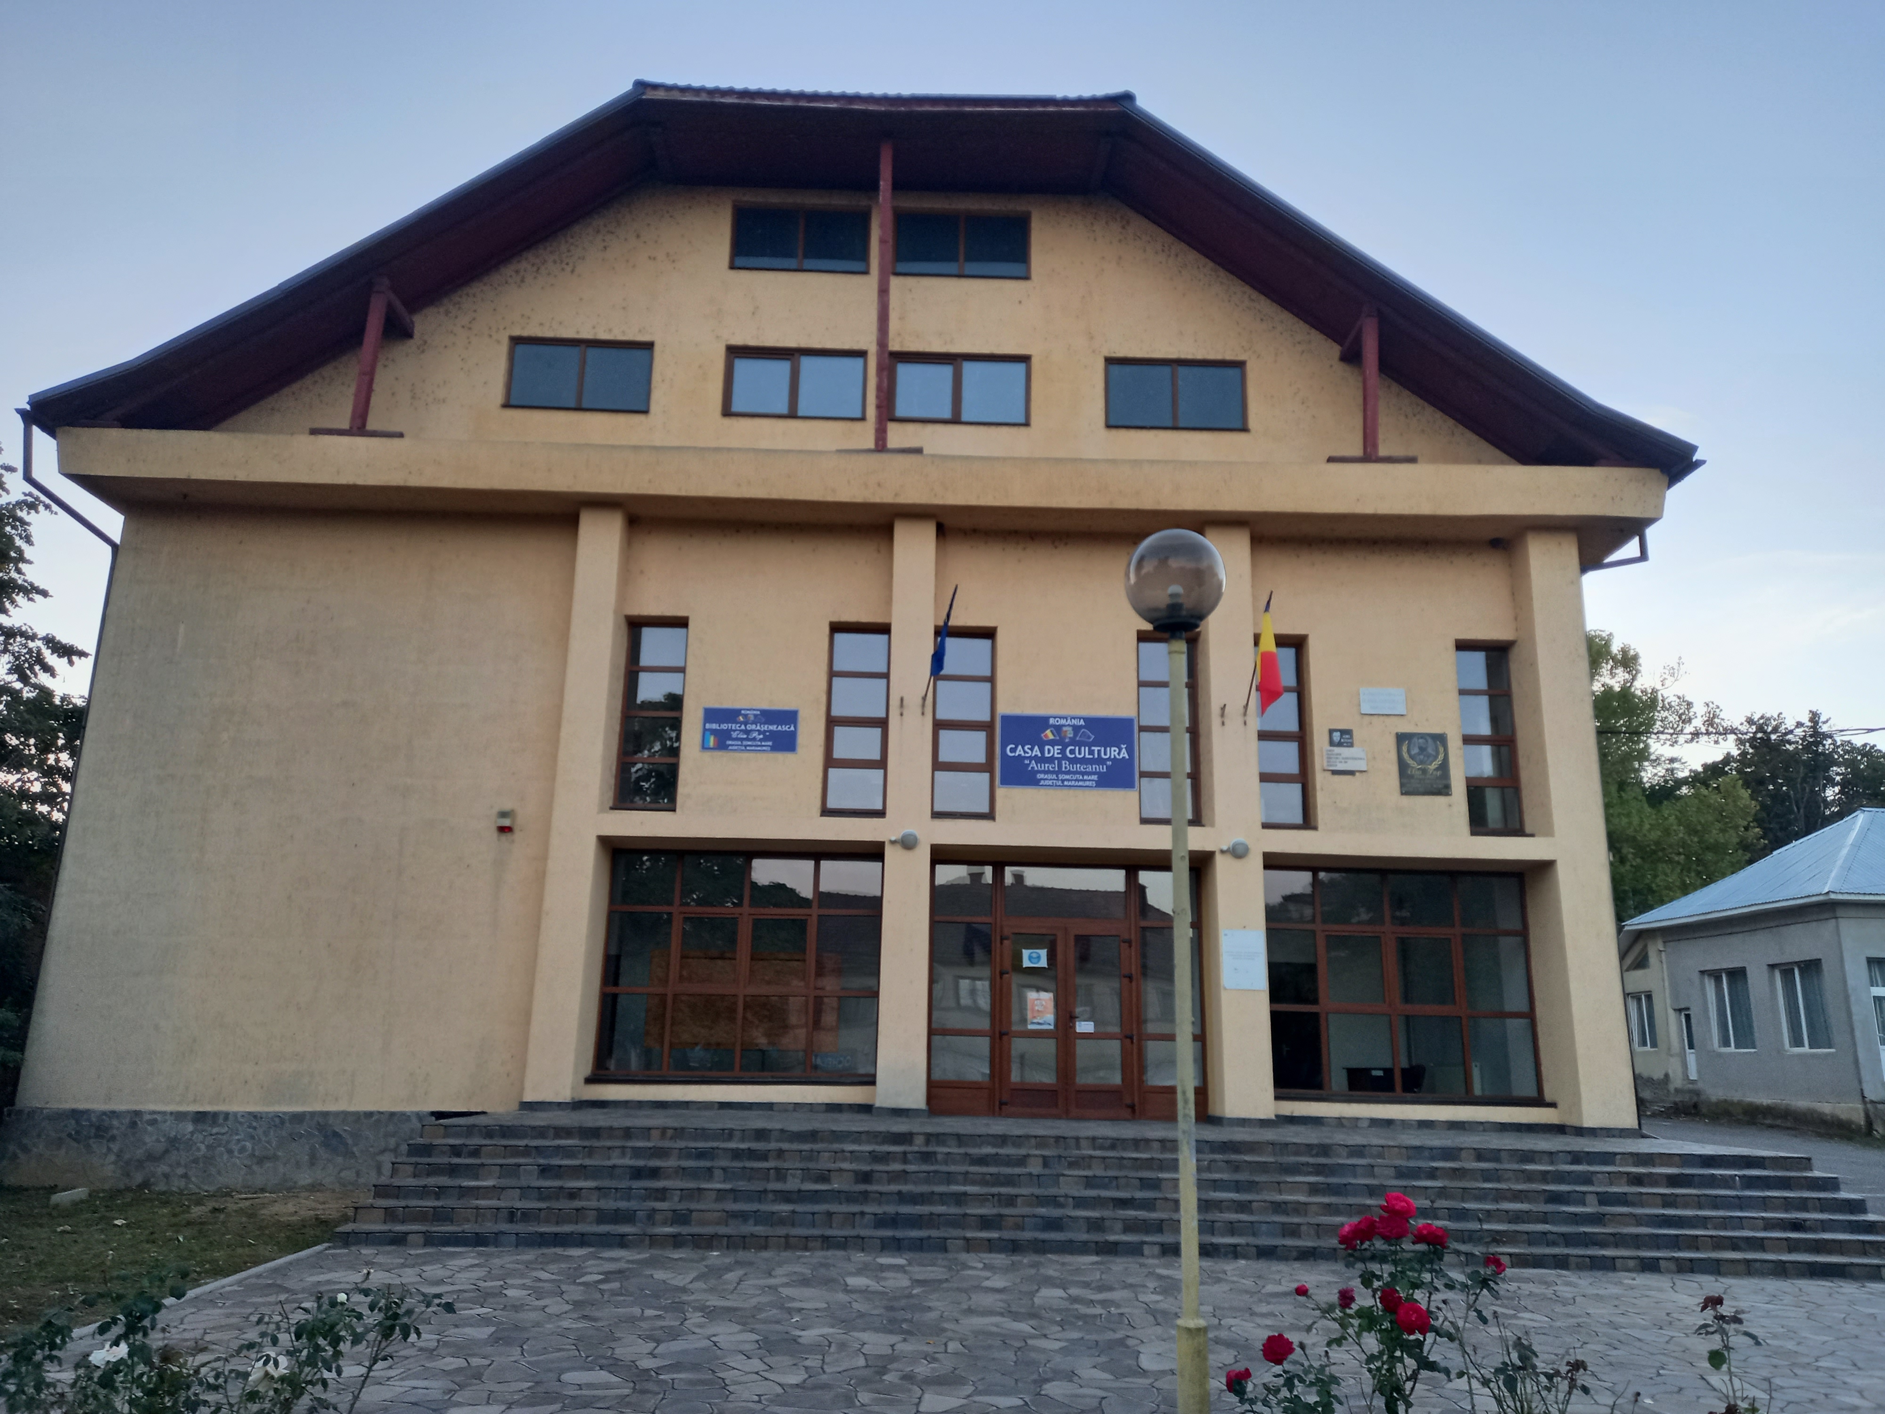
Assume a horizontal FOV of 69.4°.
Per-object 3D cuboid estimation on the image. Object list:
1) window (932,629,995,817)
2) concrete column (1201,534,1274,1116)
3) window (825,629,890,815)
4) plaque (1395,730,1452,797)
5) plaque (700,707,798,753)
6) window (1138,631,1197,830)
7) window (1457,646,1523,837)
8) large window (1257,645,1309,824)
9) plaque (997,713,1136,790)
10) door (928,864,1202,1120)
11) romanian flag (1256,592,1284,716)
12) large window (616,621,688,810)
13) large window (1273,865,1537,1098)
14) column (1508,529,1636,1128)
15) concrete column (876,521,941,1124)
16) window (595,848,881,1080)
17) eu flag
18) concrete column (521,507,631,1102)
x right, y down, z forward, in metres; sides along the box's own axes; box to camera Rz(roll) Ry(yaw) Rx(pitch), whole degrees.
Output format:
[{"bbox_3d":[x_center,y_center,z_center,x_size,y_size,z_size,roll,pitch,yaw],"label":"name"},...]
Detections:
[{"bbox_3d":[0.259,0.225,17.112,0.782,2.378,0.120,1,-14,-1],"label":"window"},{"bbox_3d":[3.497,1.244,16.363,0.556,7.075,0.550,1,-14,-1],"label":"concrete column"},{"bbox_3d":[-1.023,0.165,16.871,0.760,2.370,0.140,1,-15,0],"label":"window"},{"bbox_3d":[5.945,0.707,16.780,0.640,0.789,0.030,1,-14,-1],"label":"plaque"},{"bbox_3d":[-2.329,0.280,16.484,1.161,0.553,0.050,1,-15,0],"label":"plaque"},{"bbox_3d":[2.833,0.289,17.155,0.798,2.378,0.120,1,-14,-1],"label":"window"},{"bbox_3d":[6.868,0.390,17.222,0.798,2.378,0.120,1,-14,-1],"label":"window"},{"bbox_3d":[4.184,0.323,17.177,0.798,2.378,0.120,1,-14,-1],"label":"large window"},{"bbox_3d":[1.521,0.543,16.460,1.662,0.912,0.050,1,-15,0],"label":"plaque"},{"bbox_3d":[1.477,3.364,16.230,3.294,2.936,0.120,1,-15,0],"label":"door"},{"bbox_3d":[3.817,-0.612,15.828,0.292,1.460,0.360,1,-15,0],"label":"romanian flag"},{"bbox_3d":[-3.618,0.129,17.047,0.814,2.378,0.120,1,-14,-1],"label":"large window"},{"bbox_3d":[5.355,3.291,16.296,3.385,2.700,0.140,1,-15,0],"label":"large window"},{"bbox_3d":[7.398,1.321,16.094,0.603,6.975,0.620,1,-15,0],"label":"column"},{"bbox_3d":[-0.400,1.147,16.298,0.555,7.012,0.550,1,-14,-1],"label":"concrete column"},{"bbox_3d":[-2.363,3.082,16.260,3.312,2.673,0.140,1,-15,0],"label":"window"},{"bbox_3d":[0.014,-0.894,16.296,0.344,1.218,0.250,1,-14,-1],"label":"eu flag"},{"bbox_3d":[-4.233,1.039,16.030,0.527,6.946,0.620,1,-15,0],"label":"concrete column"}]

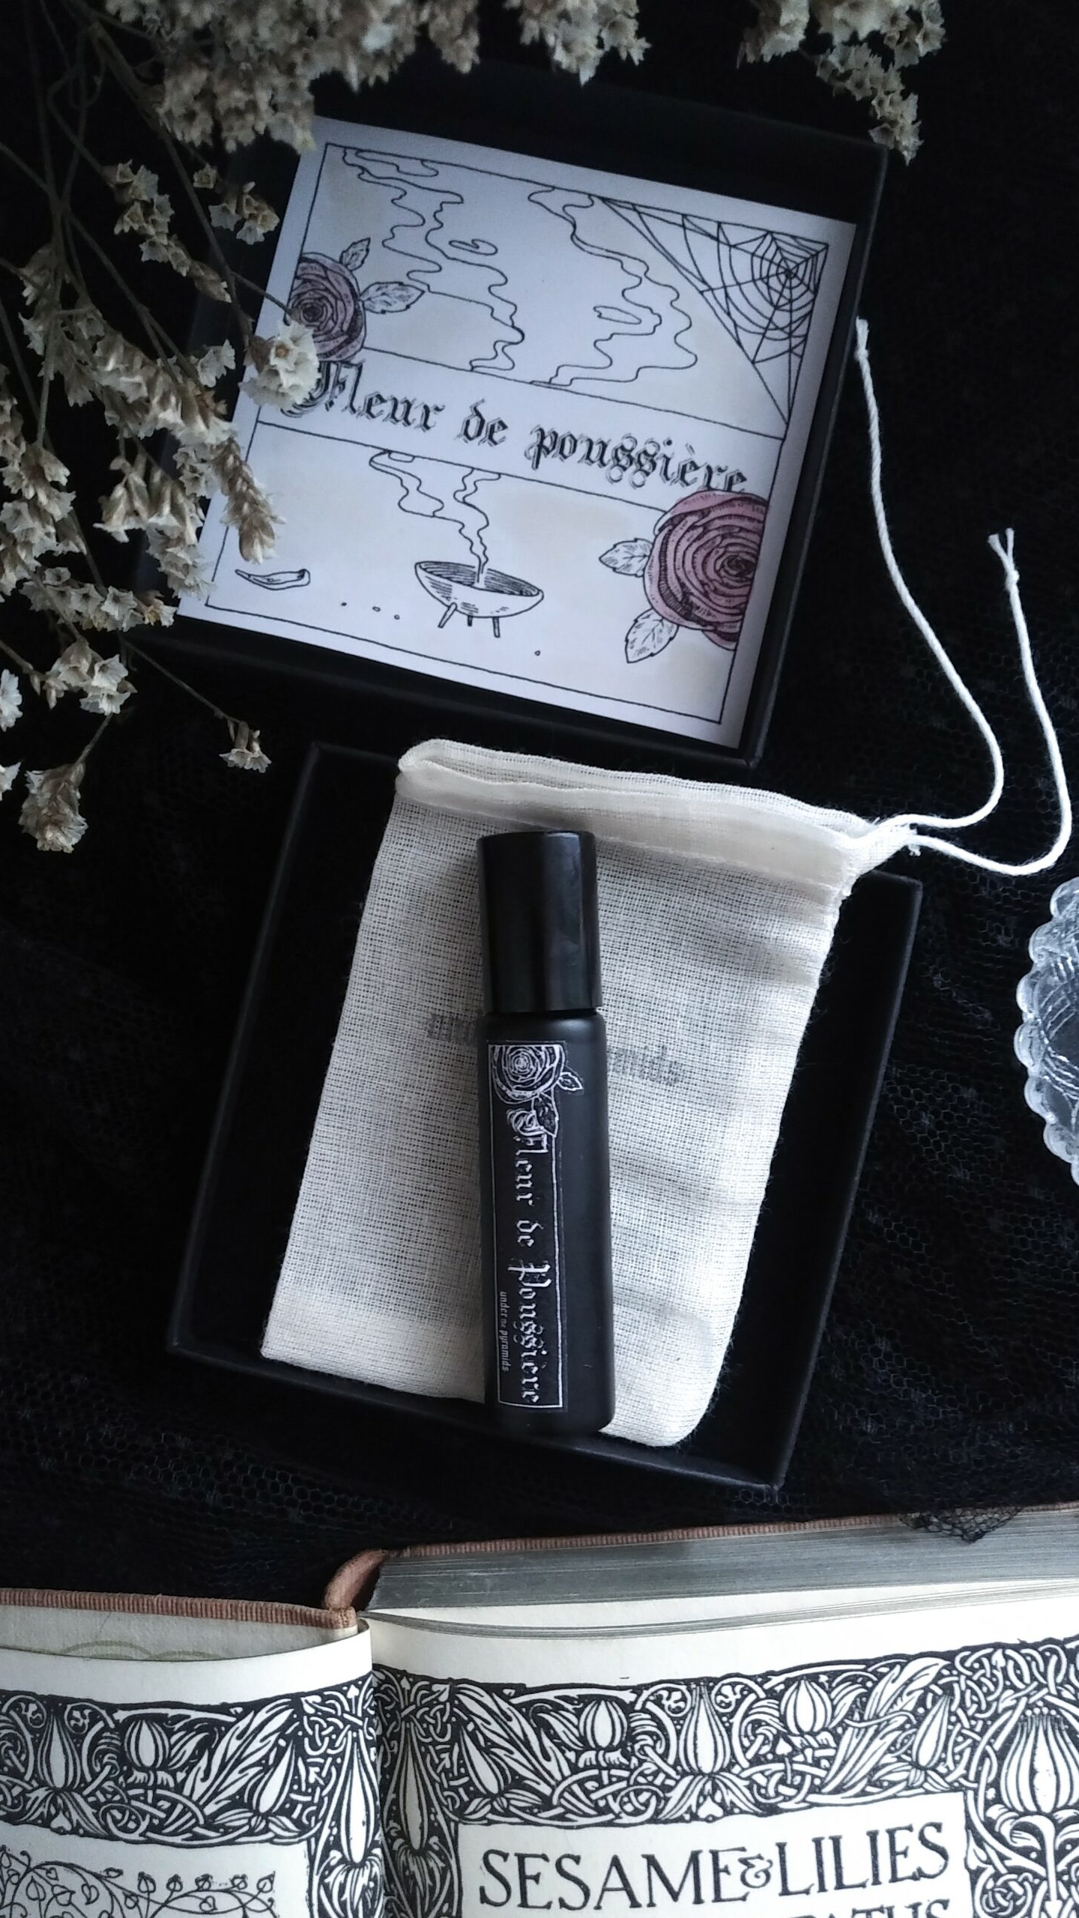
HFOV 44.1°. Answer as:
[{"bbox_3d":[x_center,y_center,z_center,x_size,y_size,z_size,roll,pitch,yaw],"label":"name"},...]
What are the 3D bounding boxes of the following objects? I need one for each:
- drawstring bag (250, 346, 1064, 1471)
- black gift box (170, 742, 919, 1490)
[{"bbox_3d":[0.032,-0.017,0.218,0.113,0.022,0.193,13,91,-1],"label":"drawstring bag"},{"bbox_3d":[0.001,0.025,0.221,0.098,0.025,0.098,13,91,-1],"label":"black gift box"}]

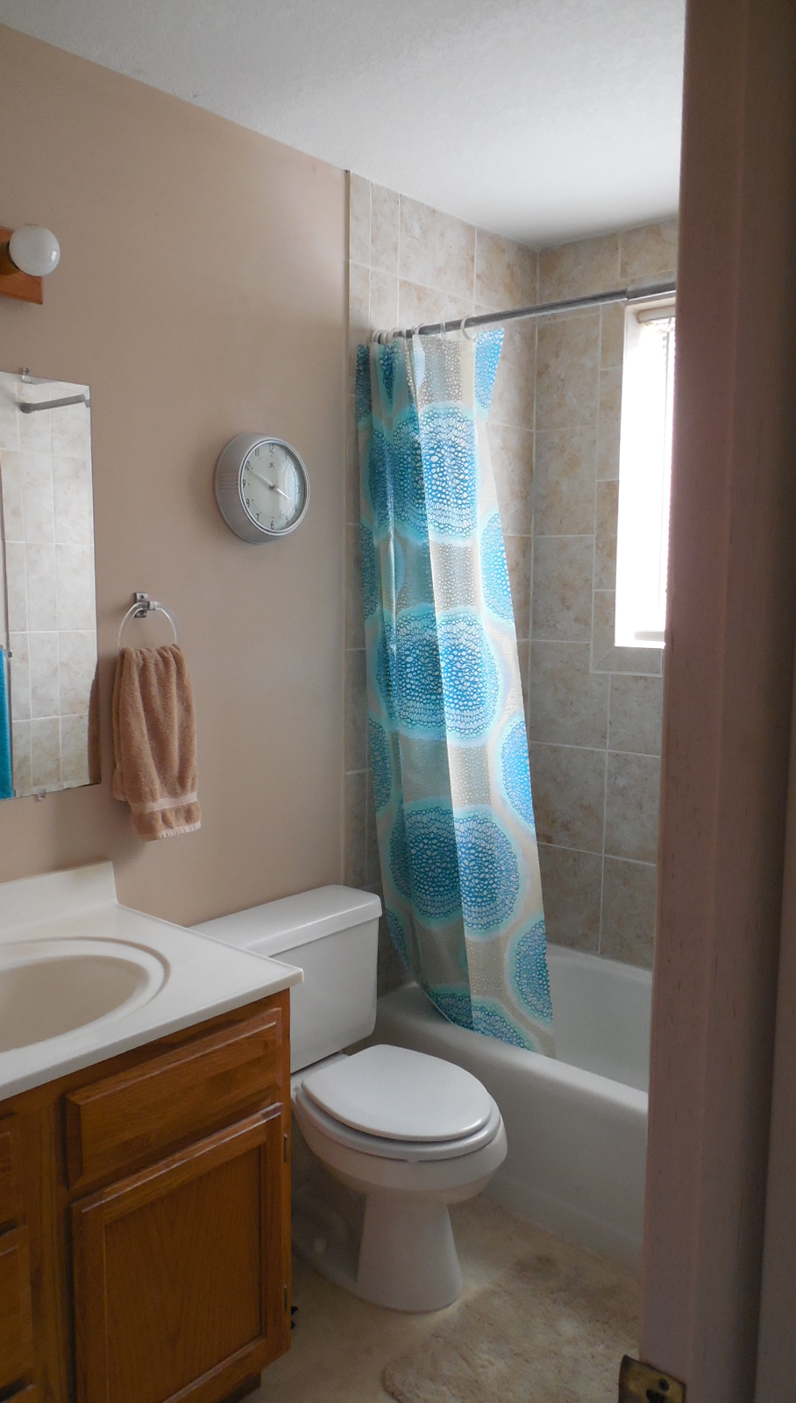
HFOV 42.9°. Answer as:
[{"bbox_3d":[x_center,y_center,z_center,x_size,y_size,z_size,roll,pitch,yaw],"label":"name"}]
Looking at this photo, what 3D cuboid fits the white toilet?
[{"bbox_3d":[-0.066,0.866,2.179,0.695,0.725,0.470,6,9,42],"label":"white toilet"}]

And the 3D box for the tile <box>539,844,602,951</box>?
[{"bbox_3d":[0.500,0.588,3.068,0.276,0.304,0.010,7,9,42],"label":"tile"}]

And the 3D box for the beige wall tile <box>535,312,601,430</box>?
[{"bbox_3d":[0.490,-0.939,2.910,0.214,0.304,0.010,7,9,42],"label":"beige wall tile"}]

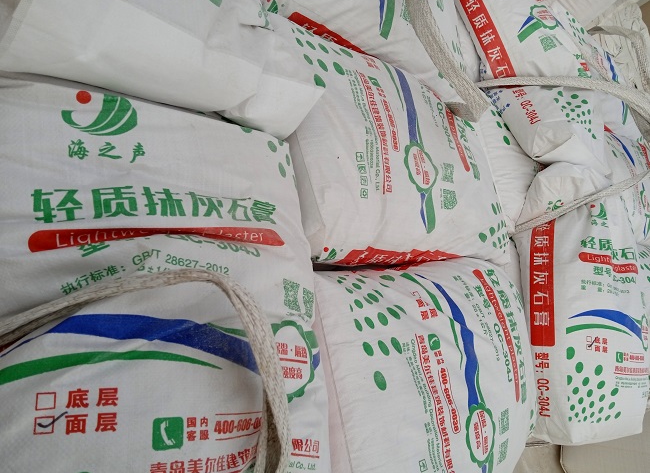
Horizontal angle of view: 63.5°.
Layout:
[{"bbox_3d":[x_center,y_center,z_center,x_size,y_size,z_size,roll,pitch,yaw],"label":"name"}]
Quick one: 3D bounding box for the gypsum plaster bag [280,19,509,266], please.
[{"bbox_3d":[0.139,-0.133,1.045,0.570,0.135,0.400,6,67,-45],"label":"gypsum plaster bag"}]

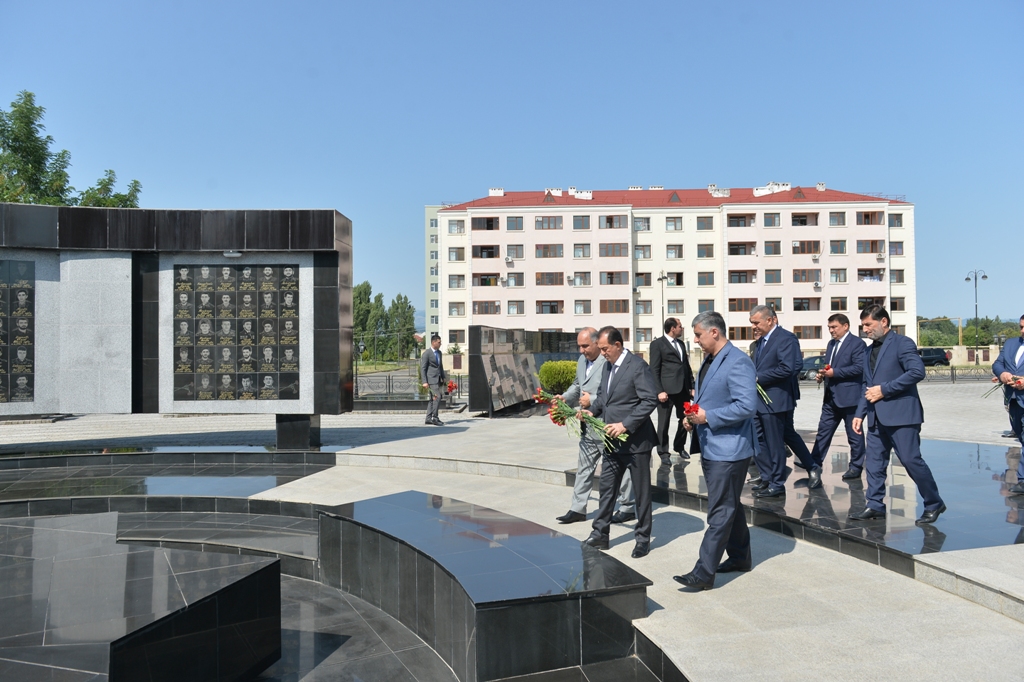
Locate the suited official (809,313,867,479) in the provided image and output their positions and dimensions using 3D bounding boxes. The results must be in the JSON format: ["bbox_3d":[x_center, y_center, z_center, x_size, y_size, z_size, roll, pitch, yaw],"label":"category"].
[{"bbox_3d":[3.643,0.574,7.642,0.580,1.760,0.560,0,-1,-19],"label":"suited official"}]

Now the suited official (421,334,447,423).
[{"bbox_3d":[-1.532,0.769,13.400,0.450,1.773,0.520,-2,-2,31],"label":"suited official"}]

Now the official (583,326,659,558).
[{"bbox_3d":[0.834,0.744,5.200,0.580,1.710,0.580,0,-2,-28],"label":"official"}]

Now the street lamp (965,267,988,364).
[{"bbox_3d":[36.053,-1.755,53.036,0.450,7.450,2.400,-1,-1,0],"label":"street lamp"}]

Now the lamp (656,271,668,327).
[{"bbox_3d":[12.596,-1.616,57.000,0.550,8.541,2.600,-1,-1,0],"label":"lamp"}]

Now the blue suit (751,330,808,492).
[{"bbox_3d":[2.566,0.647,6.521,0.500,1.540,0.540,0,-1,-9],"label":"blue suit"}]

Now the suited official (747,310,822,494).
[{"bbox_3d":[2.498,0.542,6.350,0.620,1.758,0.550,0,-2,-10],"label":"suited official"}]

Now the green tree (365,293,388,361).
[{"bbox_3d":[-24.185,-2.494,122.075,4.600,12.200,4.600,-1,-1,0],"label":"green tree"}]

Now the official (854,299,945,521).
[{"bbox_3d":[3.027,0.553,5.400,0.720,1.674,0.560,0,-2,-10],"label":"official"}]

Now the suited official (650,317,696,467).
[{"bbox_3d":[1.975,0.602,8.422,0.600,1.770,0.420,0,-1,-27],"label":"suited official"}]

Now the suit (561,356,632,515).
[{"bbox_3d":[0.803,0.851,6.188,0.540,1.460,0.520,0,-1,-20],"label":"suit"}]

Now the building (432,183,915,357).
[{"bbox_3d":[17.223,-7.474,78.637,50.500,20.500,13.000,-1,-1,0],"label":"building"}]

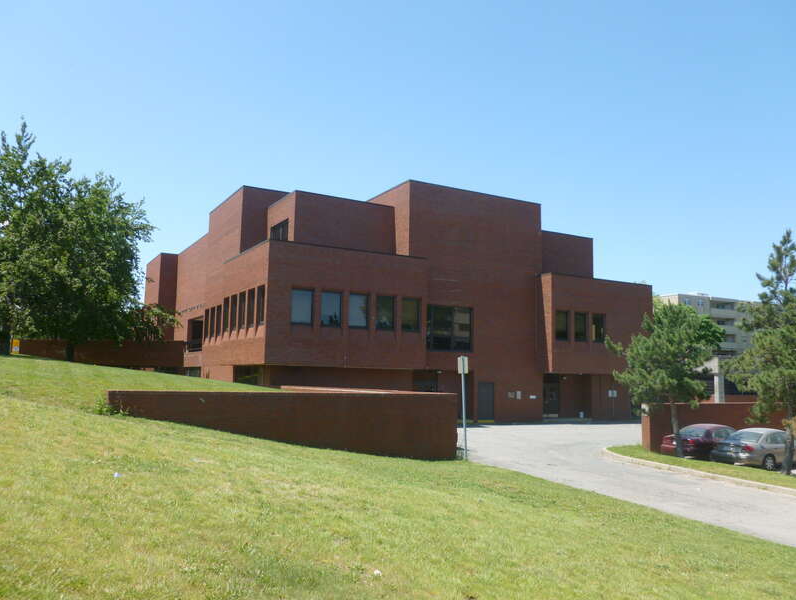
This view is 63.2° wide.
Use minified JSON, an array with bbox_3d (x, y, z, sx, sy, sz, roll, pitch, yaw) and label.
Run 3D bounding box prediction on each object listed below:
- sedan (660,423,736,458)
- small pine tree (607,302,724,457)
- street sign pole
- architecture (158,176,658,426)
[{"bbox_3d":[13.194,5.987,27.370,4.650,1.430,1.780,5,-8,-34],"label":"sedan"},{"bbox_3d":[10.358,3.076,25.345,4.300,6.005,4.200,1,-7,0],"label":"small pine tree"},{"bbox_3d":[1.766,2.841,17.154,0.310,2.689,0.080,5,-8,-30],"label":"street sign pole"},{"bbox_3d":[-1.527,1.425,47.924,28.289,13.507,26.000,5,-8,-30],"label":"architecture"}]

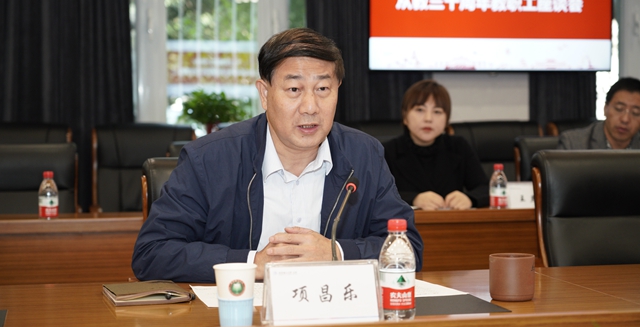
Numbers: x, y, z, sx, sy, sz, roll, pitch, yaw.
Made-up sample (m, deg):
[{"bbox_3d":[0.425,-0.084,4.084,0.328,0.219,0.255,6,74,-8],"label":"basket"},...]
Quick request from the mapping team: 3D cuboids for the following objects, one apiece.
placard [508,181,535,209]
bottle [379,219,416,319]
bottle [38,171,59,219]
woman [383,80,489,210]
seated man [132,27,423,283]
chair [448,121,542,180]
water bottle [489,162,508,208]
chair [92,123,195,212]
[{"bbox_3d":[0.775,0.123,4.348,0.198,0.103,0.080,-1,2,-15],"label":"placard"},{"bbox_3d":[0.129,0.181,2.009,0.061,0.180,0.061,0,2,0],"label":"bottle"},{"bbox_3d":[-0.871,0.112,3.897,0.060,0.180,0.060,-1,2,-15],"label":"bottle"},{"bbox_3d":[0.440,0.298,4.766,0.470,1.220,0.680,0,2,-10],"label":"woman"},{"bbox_3d":[-0.095,0.358,2.616,0.620,1.270,0.700,-1,2,-14],"label":"seated man"},{"bbox_3d":[1.080,0.307,6.817,0.600,1.040,0.630,-1,2,-15],"label":"chair"},{"bbox_3d":[0.636,0.086,4.307,0.060,0.180,0.060,0,2,0],"label":"water bottle"},{"bbox_3d":[-0.880,0.329,6.268,0.600,1.040,0.630,-1,2,-15],"label":"chair"}]

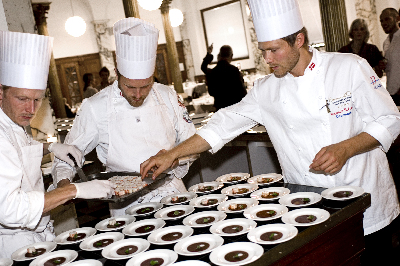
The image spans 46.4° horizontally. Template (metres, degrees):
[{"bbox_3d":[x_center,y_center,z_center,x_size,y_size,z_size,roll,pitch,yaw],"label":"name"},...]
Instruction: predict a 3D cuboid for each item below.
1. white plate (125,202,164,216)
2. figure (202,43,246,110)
[{"bbox_3d":[-0.279,0.393,2.343,0.195,0.027,0.195,-9,10,0],"label":"white plate"},{"bbox_3d":[0.449,-0.331,6.135,0.560,1.745,0.420,-11,10,-6],"label":"figure"}]

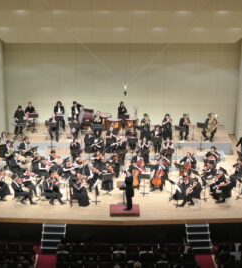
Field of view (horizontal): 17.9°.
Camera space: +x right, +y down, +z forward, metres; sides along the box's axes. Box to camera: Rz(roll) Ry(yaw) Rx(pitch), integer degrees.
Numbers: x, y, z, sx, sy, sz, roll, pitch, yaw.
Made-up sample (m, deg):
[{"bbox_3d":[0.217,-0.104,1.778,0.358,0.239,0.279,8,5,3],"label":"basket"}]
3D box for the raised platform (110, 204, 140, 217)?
[{"bbox_3d":[0.151,3.120,31.318,1.200,0.160,0.894,0,19,0],"label":"raised platform"}]

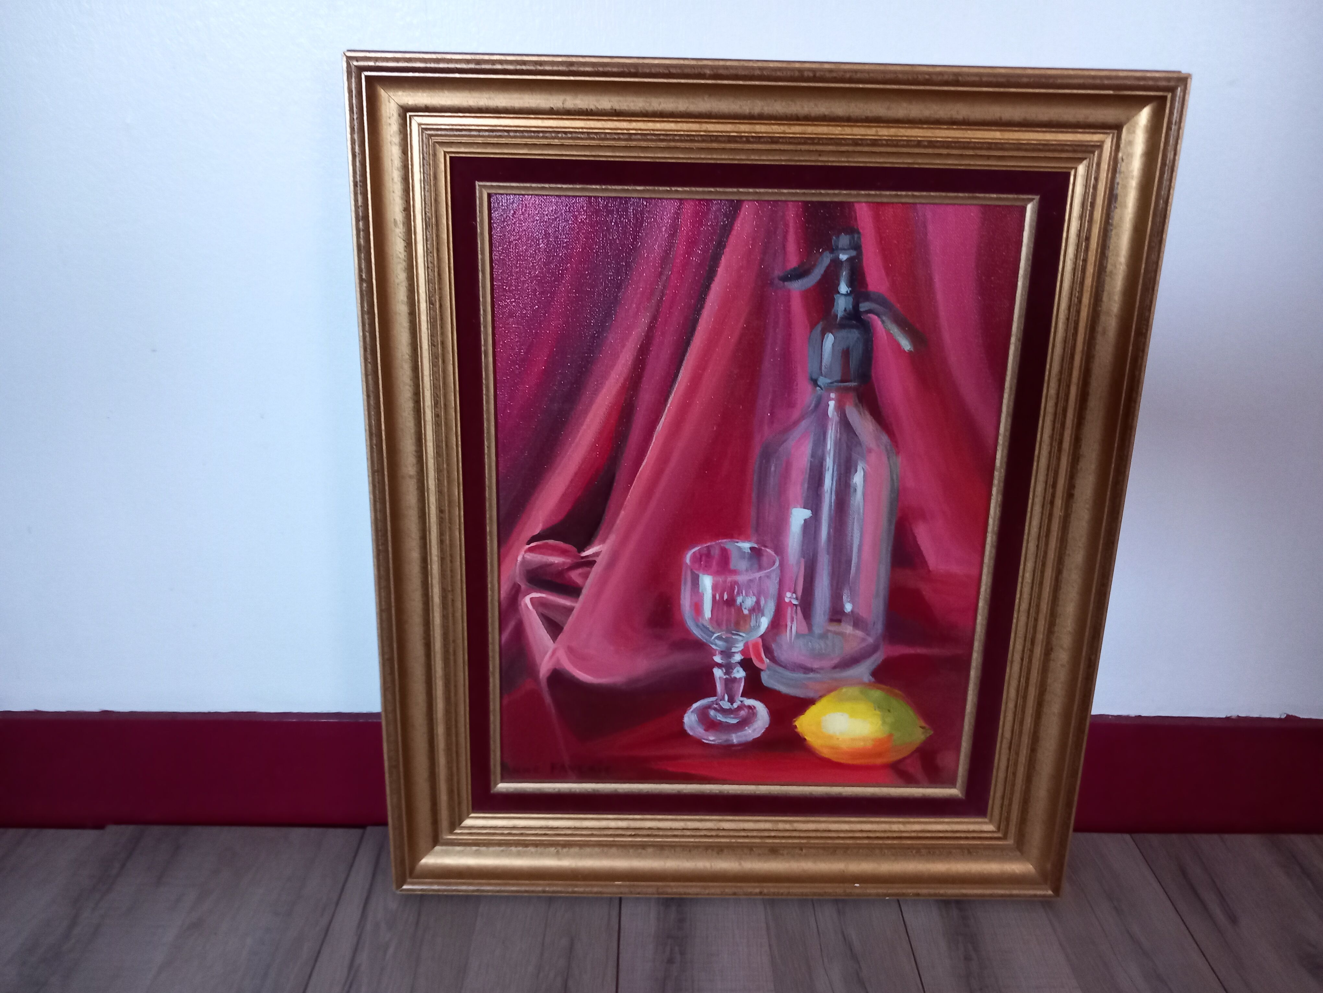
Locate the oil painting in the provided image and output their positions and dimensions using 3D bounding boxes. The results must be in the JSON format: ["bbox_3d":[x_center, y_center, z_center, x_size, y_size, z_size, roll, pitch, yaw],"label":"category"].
[{"bbox_3d":[0.053,0.011,0.679,0.327,0.403,0.020,1,17,-1],"label":"oil painting"}]

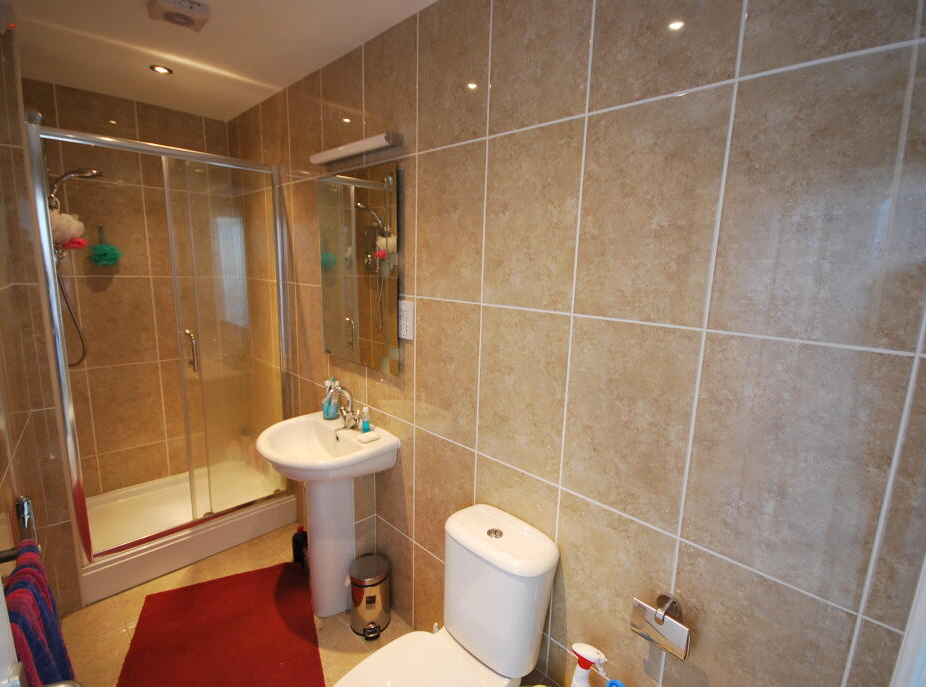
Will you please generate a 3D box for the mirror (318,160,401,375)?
[{"bbox_3d":[-0.451,-0.313,1.834,0.585,0.805,0.022,11,14,42],"label":"mirror"}]

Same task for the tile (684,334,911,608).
[{"bbox_3d":[0.651,0.245,0.886,0.325,0.506,0.010,11,14,42],"label":"tile"}]

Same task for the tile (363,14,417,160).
[{"bbox_3d":[-0.271,-0.917,1.591,0.325,0.449,0.010,11,14,42],"label":"tile"}]

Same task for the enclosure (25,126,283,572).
[{"bbox_3d":[-1.585,0.067,2.332,0.755,2.045,0.955,11,14,42],"label":"enclosure"}]

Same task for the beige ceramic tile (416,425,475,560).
[{"bbox_3d":[-0.077,0.603,1.640,0.325,0.506,0.010,11,14,42],"label":"beige ceramic tile"}]

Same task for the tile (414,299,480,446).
[{"bbox_3d":[-0.062,0.102,1.548,0.325,0.506,0.010,11,14,42],"label":"tile"}]

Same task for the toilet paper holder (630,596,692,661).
[{"bbox_3d":[0.492,0.685,1.053,0.133,0.110,0.068,11,14,42],"label":"toilet paper holder"}]

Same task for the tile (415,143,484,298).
[{"bbox_3d":[-0.045,-0.398,1.459,0.328,0.509,0.012,11,14,42],"label":"tile"}]

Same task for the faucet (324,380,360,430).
[{"bbox_3d":[-0.528,0.279,1.822,0.125,0.195,0.155,11,14,42],"label":"faucet"}]

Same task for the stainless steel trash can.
[{"bbox_3d":[-0.398,1.098,1.849,0.172,0.258,0.195,-1,11,-17],"label":"stainless steel trash can"}]

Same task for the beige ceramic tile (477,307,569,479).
[{"bbox_3d":[0.177,0.150,1.328,0.328,0.509,0.012,11,14,42],"label":"beige ceramic tile"}]

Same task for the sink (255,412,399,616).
[{"bbox_3d":[-0.633,0.795,1.891,0.570,0.830,0.437,11,14,42],"label":"sink"}]

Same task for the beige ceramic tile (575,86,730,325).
[{"bbox_3d":[0.431,-0.304,1.017,0.328,0.509,0.012,11,14,42],"label":"beige ceramic tile"}]

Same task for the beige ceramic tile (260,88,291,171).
[{"bbox_3d":[-0.985,-1.059,2.254,0.325,0.447,0.010,11,14,42],"label":"beige ceramic tile"}]

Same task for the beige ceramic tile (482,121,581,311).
[{"bbox_3d":[0.190,-0.350,1.236,0.325,0.506,0.010,11,14,42],"label":"beige ceramic tile"}]

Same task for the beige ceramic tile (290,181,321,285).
[{"bbox_3d":[-0.761,-0.540,2.119,0.325,0.506,0.010,11,14,42],"label":"beige ceramic tile"}]

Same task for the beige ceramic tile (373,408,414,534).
[{"bbox_3d":[-0.303,0.557,1.850,0.292,0.506,0.010,11,14,42],"label":"beige ceramic tile"}]

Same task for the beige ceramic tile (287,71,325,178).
[{"bbox_3d":[-0.745,-1.013,2.035,0.328,0.453,0.012,11,14,42],"label":"beige ceramic tile"}]

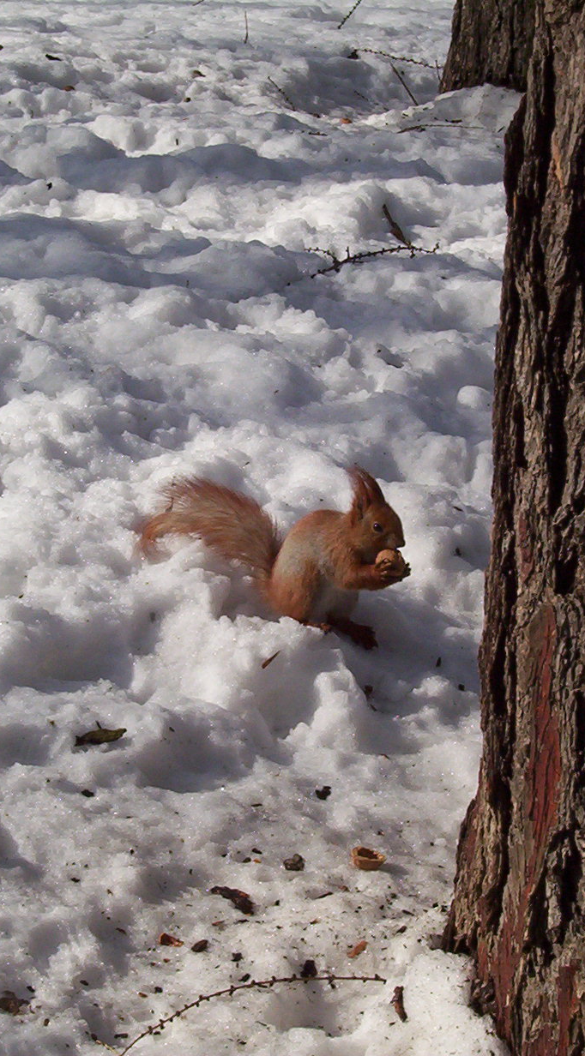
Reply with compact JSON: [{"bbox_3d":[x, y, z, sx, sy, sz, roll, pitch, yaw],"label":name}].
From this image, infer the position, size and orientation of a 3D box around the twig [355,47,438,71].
[{"bbox_3d":[0.184,-0.827,7.150,0.165,0.033,0.030,9,20,27],"label":"twig"}]

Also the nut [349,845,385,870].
[{"bbox_3d":[0.072,0.315,3.866,0.034,0.017,0.029,2,18,5],"label":"nut"}]

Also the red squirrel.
[{"bbox_3d":[-0.019,0.032,4.370,0.280,0.190,0.100,6,19,17],"label":"red squirrel"}]

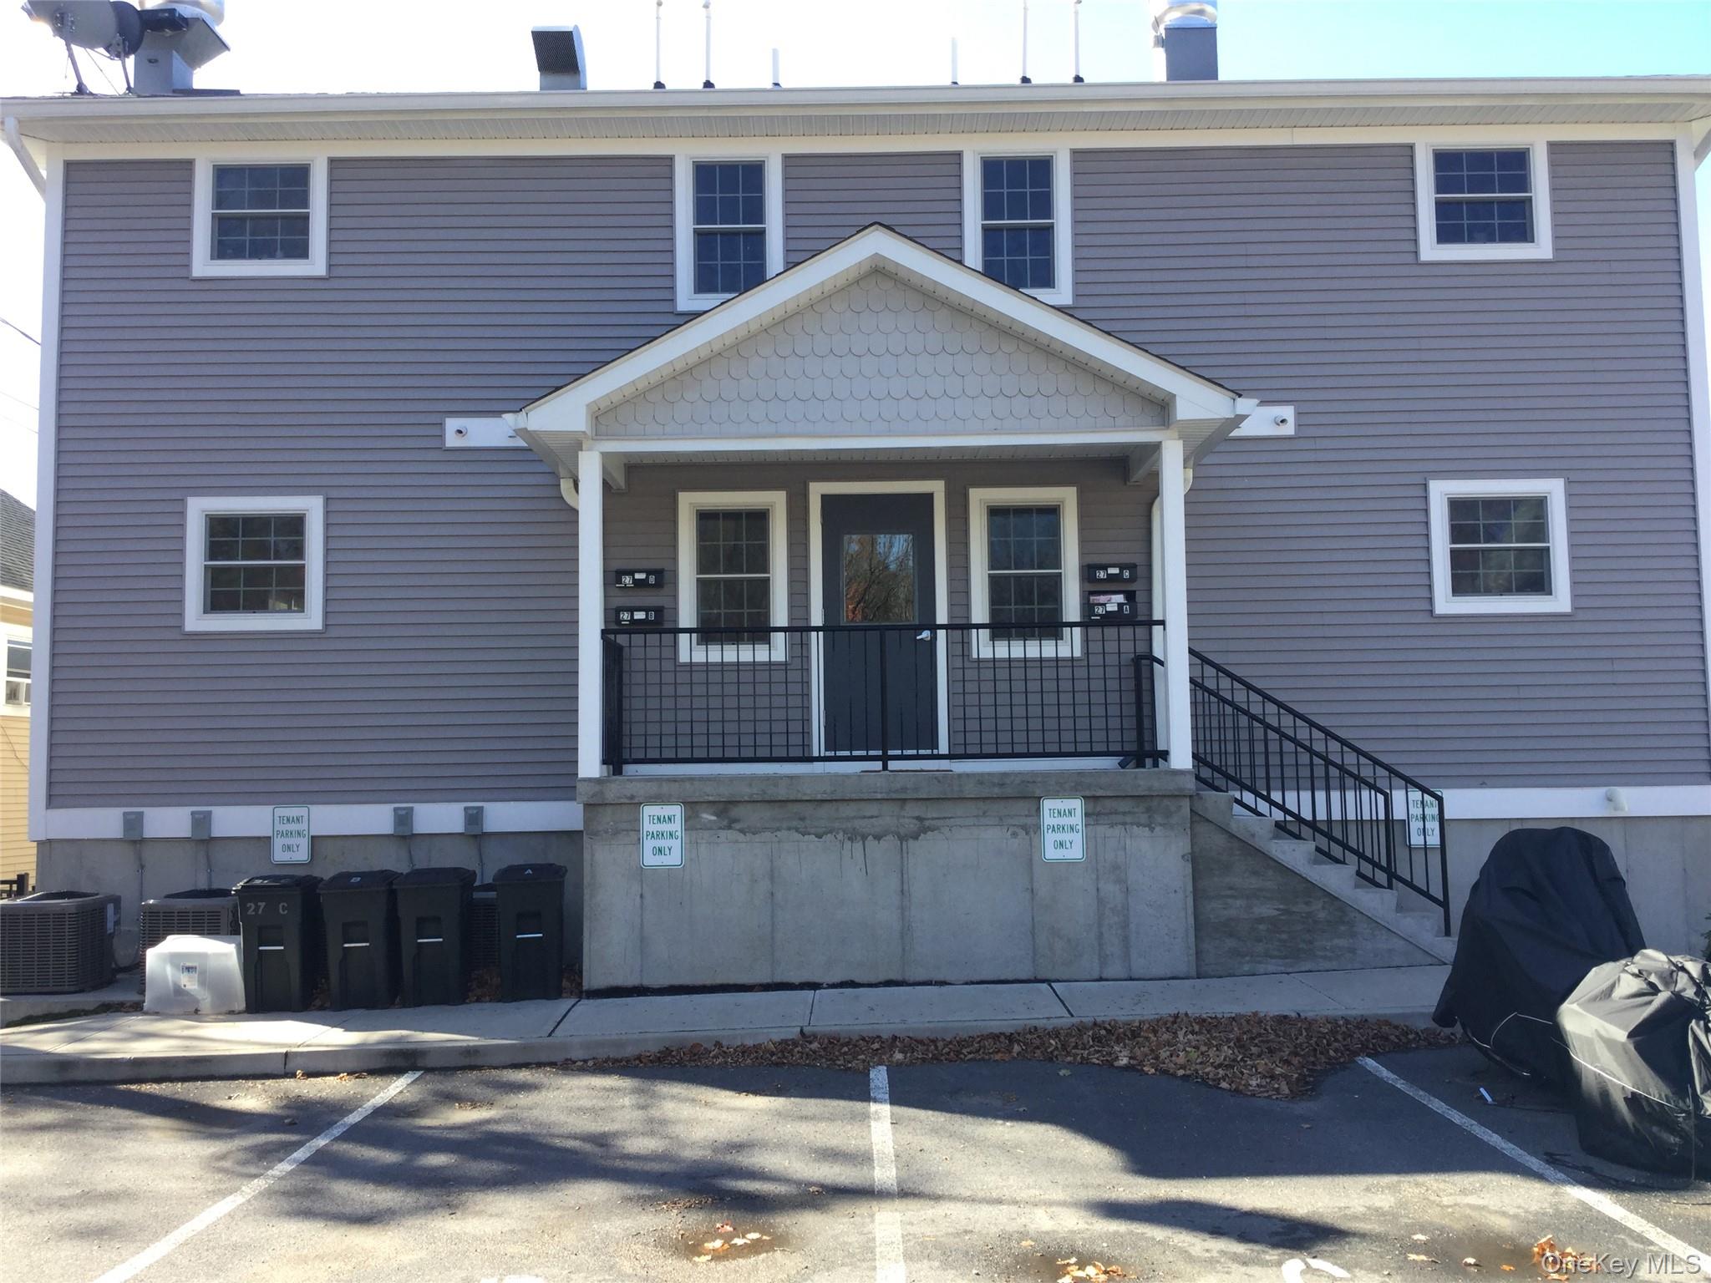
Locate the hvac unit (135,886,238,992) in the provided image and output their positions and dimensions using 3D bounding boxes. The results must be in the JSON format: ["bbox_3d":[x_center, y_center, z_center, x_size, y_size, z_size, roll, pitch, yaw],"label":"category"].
[{"bbox_3d":[-4.854,2.193,11.389,0.690,0.740,0.690,-1,-5,0],"label":"hvac unit"}]

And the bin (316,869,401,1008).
[{"bbox_3d":[-3.496,2.090,10.893,0.500,0.940,0.560,-1,-5,-4],"label":"bin"}]

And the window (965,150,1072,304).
[{"bbox_3d":[1.328,-3.374,12.507,0.880,1.320,0.100,-1,-5,0],"label":"window"}]

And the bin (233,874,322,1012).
[{"bbox_3d":[-4.066,2.119,10.892,0.500,0.940,0.560,-1,-5,0],"label":"bin"}]

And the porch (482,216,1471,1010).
[{"bbox_3d":[0.858,-0.216,11.404,6.550,5.320,1.750,-1,-5,0],"label":"porch"}]

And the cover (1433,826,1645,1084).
[{"bbox_3d":[3.987,1.716,8.559,0.980,1.340,1.450,-1,-5,0],"label":"cover"}]

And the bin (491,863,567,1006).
[{"bbox_3d":[-2.317,2.041,10.894,0.500,0.940,0.560,0,-5,-11],"label":"bin"}]

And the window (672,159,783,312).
[{"bbox_3d":[-1.027,-3.336,12.509,0.870,1.290,0.100,-1,-5,0],"label":"window"}]

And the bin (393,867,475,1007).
[{"bbox_3d":[-2.956,2.071,10.893,0.500,0.940,0.560,0,-5,-7],"label":"bin"}]

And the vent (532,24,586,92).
[{"bbox_3d":[-2.752,-5.282,14.189,0.370,0.650,0.730,-1,-5,0],"label":"vent"}]

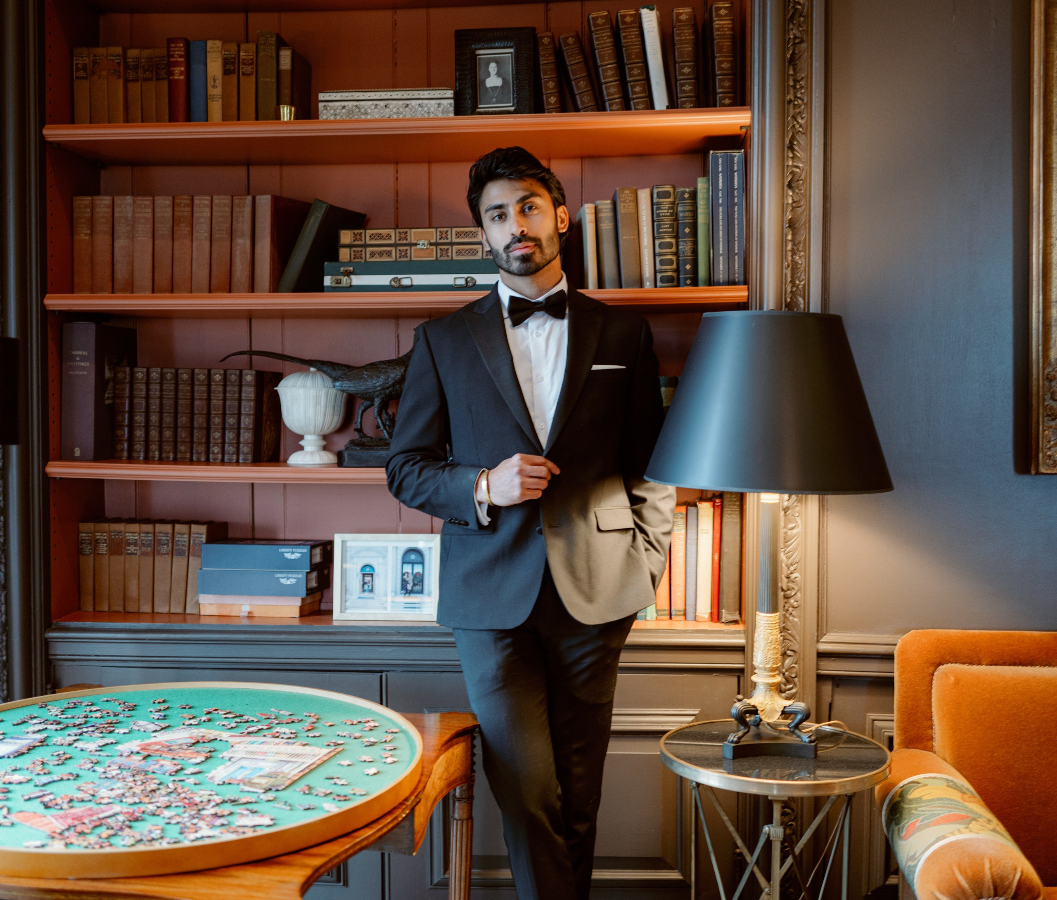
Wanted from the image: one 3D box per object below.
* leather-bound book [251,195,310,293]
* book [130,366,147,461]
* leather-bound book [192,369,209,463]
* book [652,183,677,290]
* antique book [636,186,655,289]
[{"bbox_3d":[-0.565,-0.460,2.845,0.035,0.226,0.160,1,2,23],"label":"leather-bound book"},{"bbox_3d":[-0.881,-0.083,2.899,0.035,0.215,0.155,2,2,8],"label":"book"},{"bbox_3d":[-0.735,-0.080,2.879,0.034,0.209,0.155,2,2,8],"label":"leather-bound book"},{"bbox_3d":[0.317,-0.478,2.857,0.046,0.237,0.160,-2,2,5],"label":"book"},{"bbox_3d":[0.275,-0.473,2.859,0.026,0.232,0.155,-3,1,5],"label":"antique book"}]

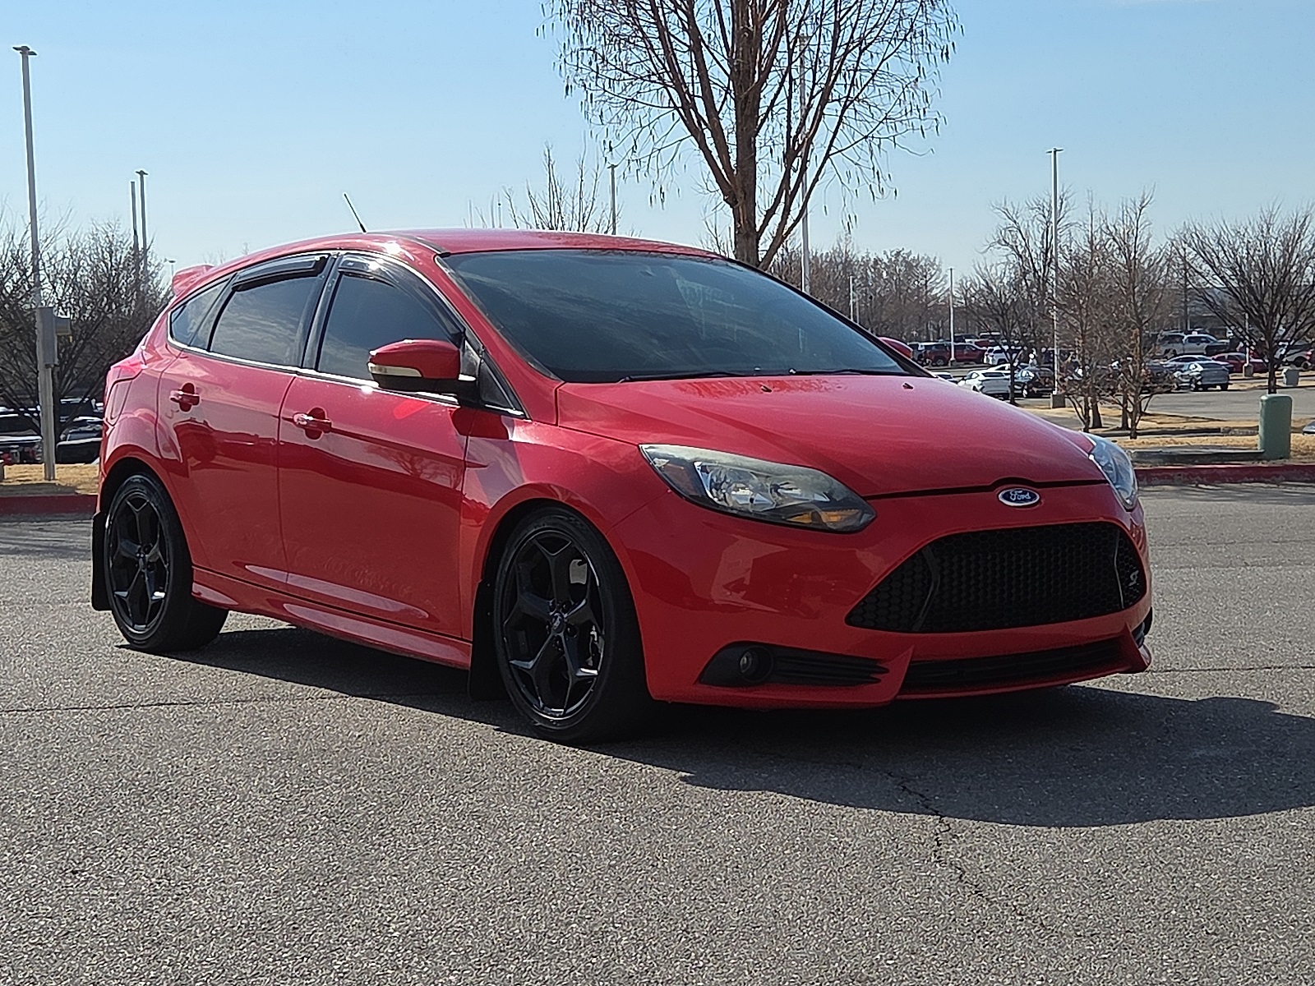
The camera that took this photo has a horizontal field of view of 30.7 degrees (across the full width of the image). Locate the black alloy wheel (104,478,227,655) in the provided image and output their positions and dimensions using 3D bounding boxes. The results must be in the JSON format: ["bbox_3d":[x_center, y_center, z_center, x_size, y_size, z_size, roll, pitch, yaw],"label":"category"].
[{"bbox_3d":[-1.740,0.239,8.512,0.235,0.645,0.645,-2,4,-36],"label":"black alloy wheel"}]

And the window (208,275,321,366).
[{"bbox_3d":[-1.276,-0.561,7.830,0.045,0.325,0.690,25,-12,-34],"label":"window"}]

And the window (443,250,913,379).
[{"bbox_3d":[0.112,-0.513,7.167,1.360,0.110,1.020,-3,28,-36],"label":"window"}]

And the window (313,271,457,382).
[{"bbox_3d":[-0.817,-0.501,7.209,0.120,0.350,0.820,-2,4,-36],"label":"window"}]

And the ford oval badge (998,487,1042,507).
[{"bbox_3d":[0.922,0.011,6.077,0.130,0.055,0.020,-3,-21,-36],"label":"ford oval badge"}]

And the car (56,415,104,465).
[{"bbox_3d":[-15.976,-1.395,67.000,1.830,1.450,4.700,-1,4,-7],"label":"car"}]

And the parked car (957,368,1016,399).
[{"bbox_3d":[16.889,-5.509,122.000,1.820,1.450,4.600,-2,4,-10],"label":"parked car"}]

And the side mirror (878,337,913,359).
[{"bbox_3d":[0.796,-0.436,7.817,0.225,0.165,0.175,-3,4,-36],"label":"side mirror"}]

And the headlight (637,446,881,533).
[{"bbox_3d":[0.255,-0.011,5.949,0.370,0.213,0.520,-3,4,-30],"label":"headlight"}]

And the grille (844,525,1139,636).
[{"bbox_3d":[0.905,0.212,6.187,1.040,0.260,0.170,-2,4,-36],"label":"grille"}]

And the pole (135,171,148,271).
[{"bbox_3d":[-22.319,-9.148,104.356,0.650,9.900,0.600,-1,4,0],"label":"pole"}]

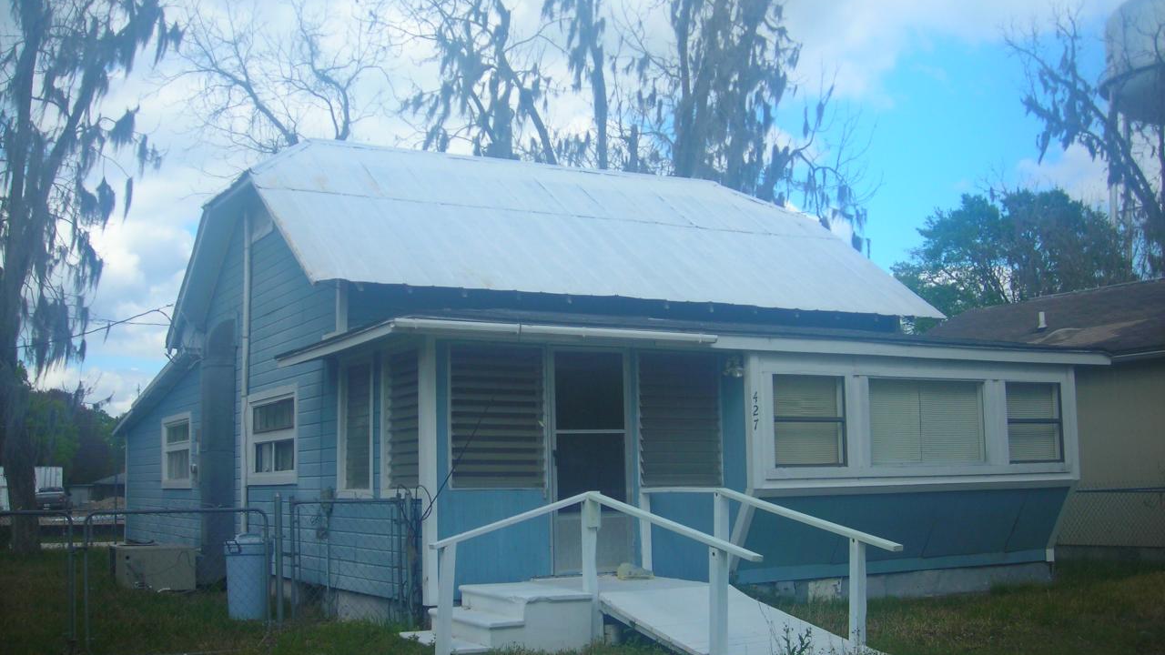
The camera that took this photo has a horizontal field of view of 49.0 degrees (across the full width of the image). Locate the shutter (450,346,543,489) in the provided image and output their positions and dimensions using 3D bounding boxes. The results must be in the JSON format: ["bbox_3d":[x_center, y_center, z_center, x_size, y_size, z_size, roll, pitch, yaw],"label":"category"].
[{"bbox_3d":[-0.762,0.805,11.497,0.936,1.269,0.083,3,-8,-29],"label":"shutter"}]

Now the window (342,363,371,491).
[{"bbox_3d":[-2.191,0.968,12.526,0.073,1.243,0.780,3,-8,-29],"label":"window"}]

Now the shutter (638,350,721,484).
[{"bbox_3d":[0.960,0.908,12.455,0.952,1.293,0.083,3,-8,-29],"label":"shutter"}]

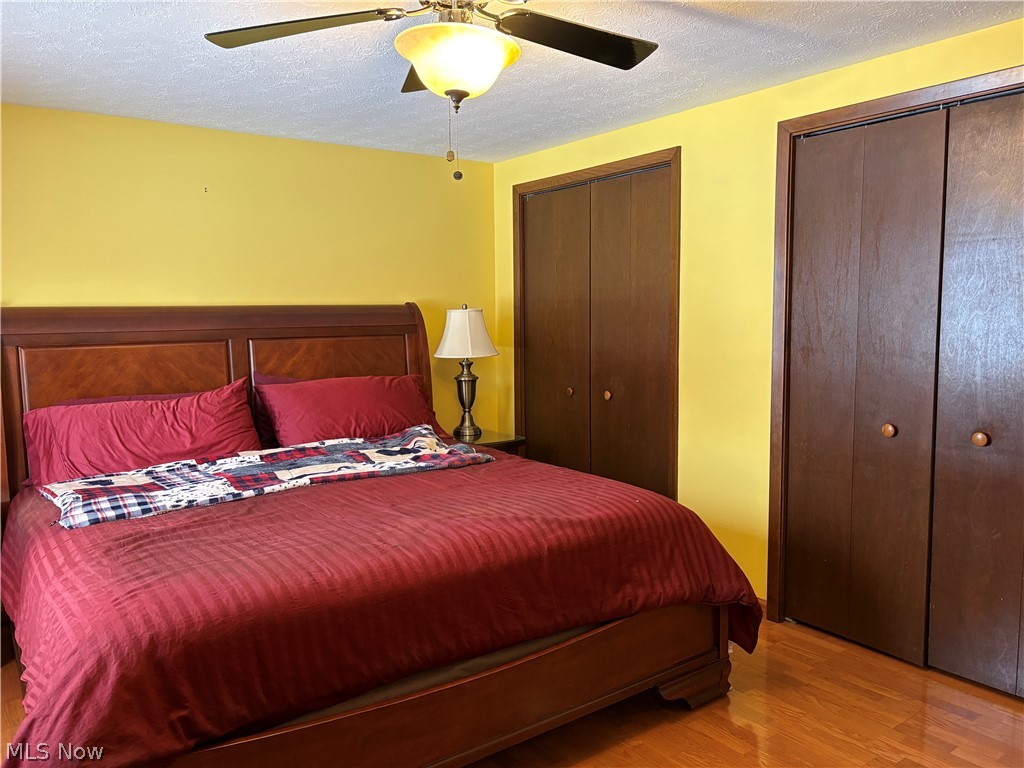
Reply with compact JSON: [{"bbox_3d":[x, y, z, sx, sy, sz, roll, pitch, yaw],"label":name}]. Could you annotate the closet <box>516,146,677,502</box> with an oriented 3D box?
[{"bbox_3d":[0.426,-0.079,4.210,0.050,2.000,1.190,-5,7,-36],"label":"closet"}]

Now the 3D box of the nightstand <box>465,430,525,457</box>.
[{"bbox_3d":[-0.248,0.619,4.549,0.520,0.620,0.440,-5,7,-36],"label":"nightstand"}]

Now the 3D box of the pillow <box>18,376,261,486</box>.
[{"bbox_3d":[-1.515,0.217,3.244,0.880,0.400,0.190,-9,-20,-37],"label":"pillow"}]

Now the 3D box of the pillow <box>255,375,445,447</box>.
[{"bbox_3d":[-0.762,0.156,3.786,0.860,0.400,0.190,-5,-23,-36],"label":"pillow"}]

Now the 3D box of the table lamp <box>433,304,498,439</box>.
[{"bbox_3d":[-0.268,-0.074,4.497,0.380,0.780,0.380,-1,6,0],"label":"table lamp"}]

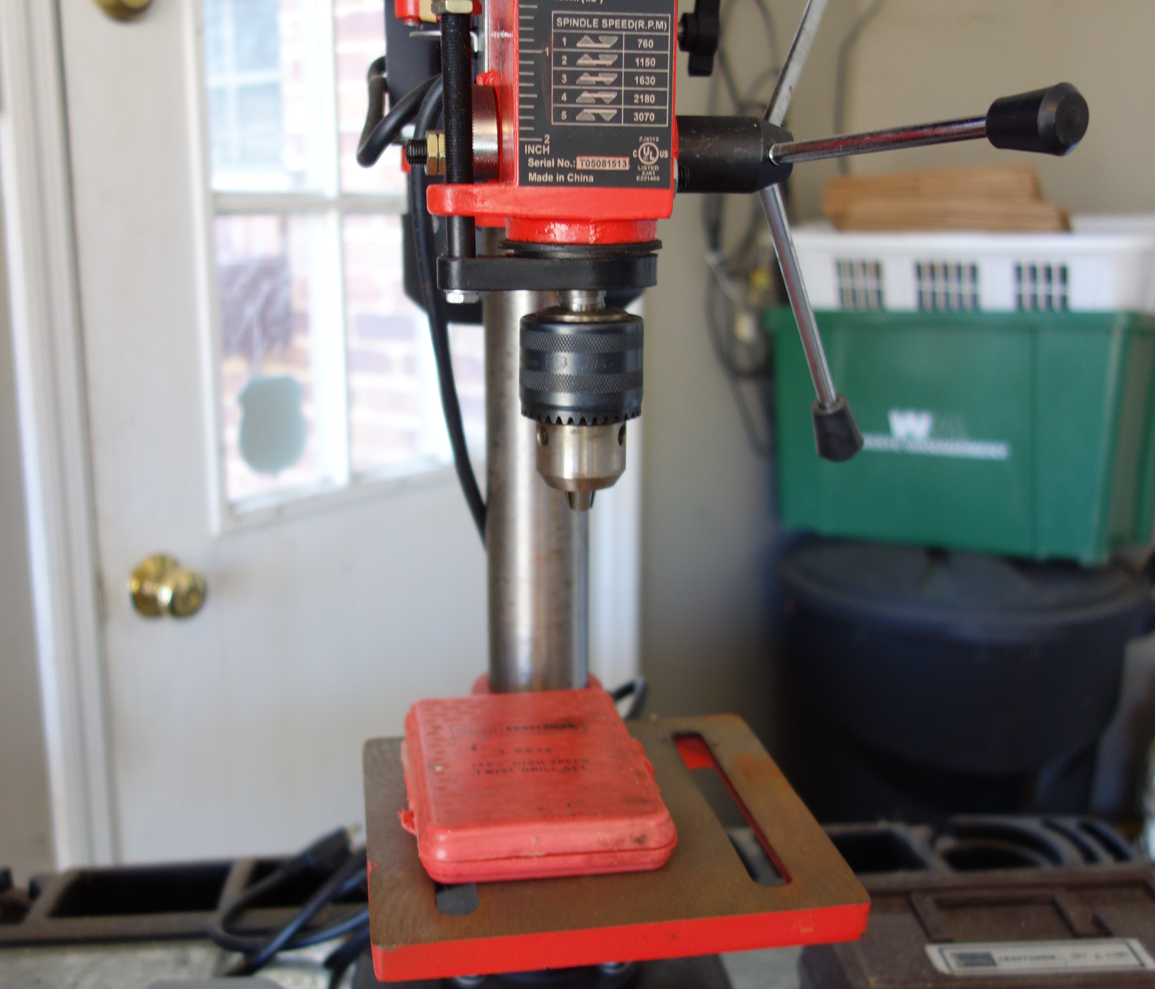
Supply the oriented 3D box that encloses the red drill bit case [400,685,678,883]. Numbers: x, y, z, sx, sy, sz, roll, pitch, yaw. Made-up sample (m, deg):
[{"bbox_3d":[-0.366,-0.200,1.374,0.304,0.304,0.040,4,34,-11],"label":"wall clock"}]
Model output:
[{"bbox_3d":[-0.018,0.105,0.504,0.092,0.020,0.119,-2,14,-9],"label":"red drill bit case"}]

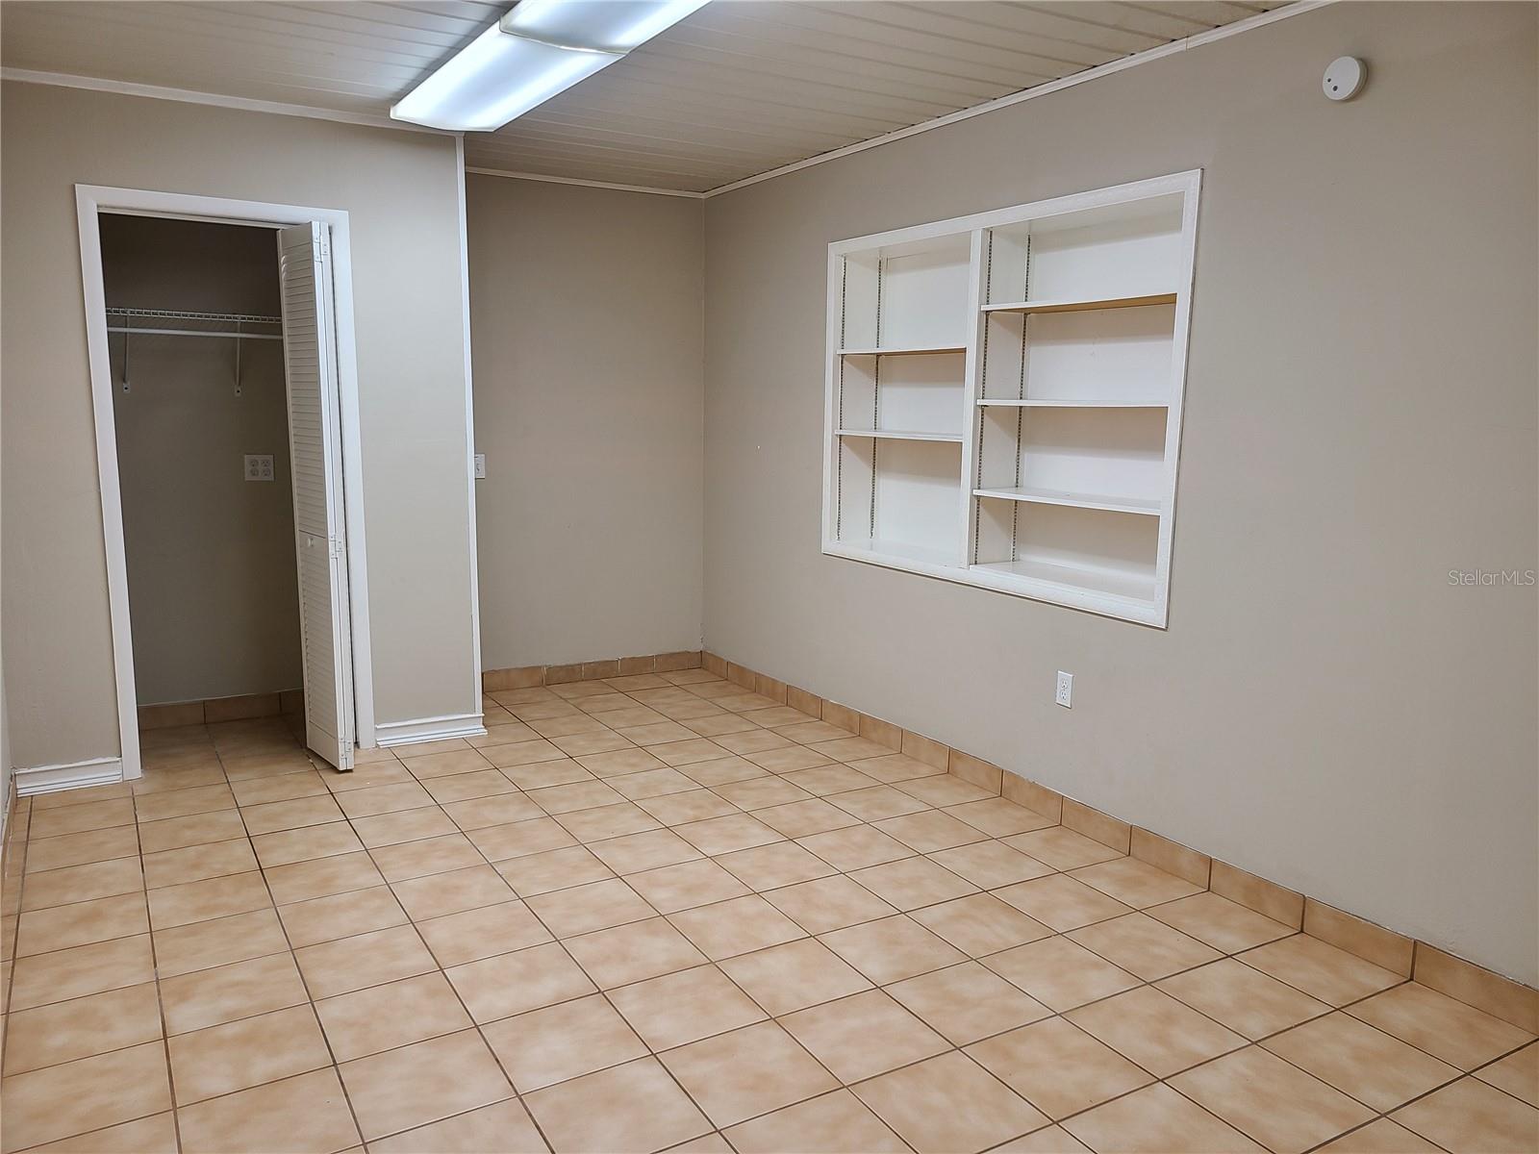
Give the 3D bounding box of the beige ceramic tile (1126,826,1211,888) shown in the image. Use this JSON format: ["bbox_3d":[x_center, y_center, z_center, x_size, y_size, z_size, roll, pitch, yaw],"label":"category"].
[{"bbox_3d":[1.246,0.870,3.590,0.010,0.102,0.302,-4,10,-30],"label":"beige ceramic tile"}]

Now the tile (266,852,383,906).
[{"bbox_3d":[-1.337,0.906,3.473,0.300,0.010,0.300,-5,10,-30],"label":"tile"}]

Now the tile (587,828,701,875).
[{"bbox_3d":[-0.399,0.886,3.698,0.302,0.010,0.302,-4,10,-30],"label":"tile"}]

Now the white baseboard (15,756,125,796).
[{"bbox_3d":[-2.534,0.726,4.190,0.325,0.090,0.030,-5,10,-30],"label":"white baseboard"}]

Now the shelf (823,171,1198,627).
[{"bbox_3d":[0.846,-0.649,4.325,0.275,1.352,1.957,-4,10,-30],"label":"shelf"}]

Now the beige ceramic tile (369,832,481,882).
[{"bbox_3d":[-1.075,0.883,3.635,0.298,0.010,0.298,-5,10,-30],"label":"beige ceramic tile"}]

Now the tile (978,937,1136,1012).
[{"bbox_3d":[0.738,1.007,2.934,0.300,0.010,0.300,-5,10,-30],"label":"tile"}]

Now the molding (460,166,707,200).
[{"bbox_3d":[-0.902,-1.878,5.493,1.335,0.032,0.022,-4,10,-30],"label":"molding"}]

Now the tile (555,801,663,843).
[{"bbox_3d":[-0.554,0.845,3.959,0.300,0.010,0.300,-4,10,-30],"label":"tile"}]

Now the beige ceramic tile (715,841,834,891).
[{"bbox_3d":[0.017,0.901,3.583,0.298,0.010,0.298,-5,10,-30],"label":"beige ceramic tile"}]

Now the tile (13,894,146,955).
[{"bbox_3d":[-1.862,0.945,3.146,0.300,0.010,0.300,-5,10,-30],"label":"tile"}]

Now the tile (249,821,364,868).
[{"bbox_3d":[-1.487,0.866,3.727,0.300,0.010,0.300,-5,10,-30],"label":"tile"}]

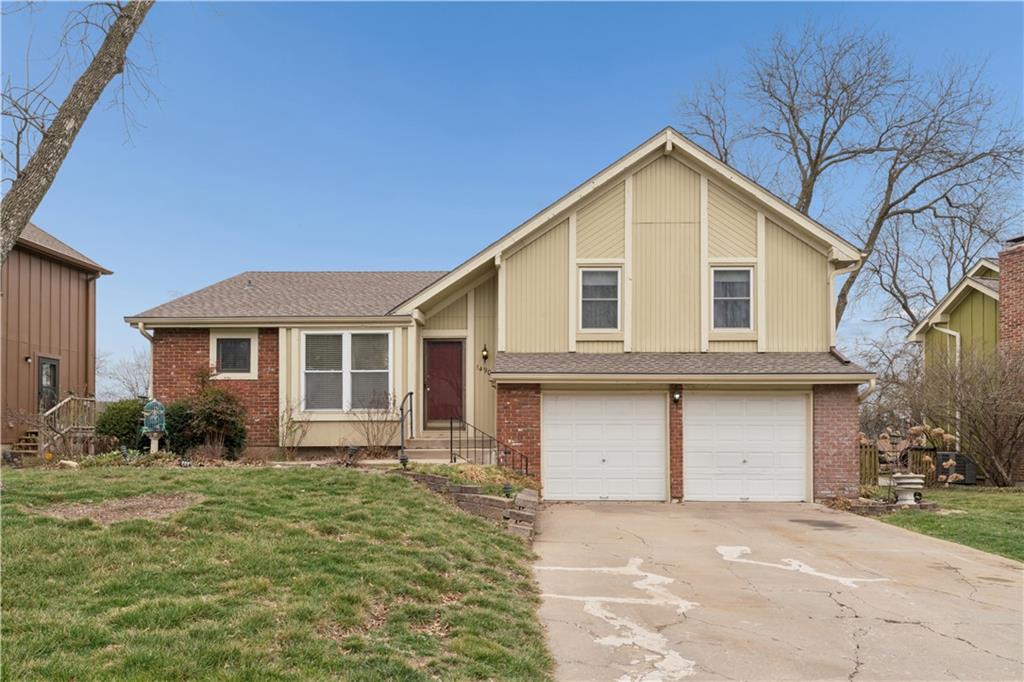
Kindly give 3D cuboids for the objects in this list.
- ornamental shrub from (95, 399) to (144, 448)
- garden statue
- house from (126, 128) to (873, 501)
[{"bbox_3d":[-8.730,1.870,15.200,1.120,1.180,1.100,0,0,0],"label":"ornamental shrub"},{"bbox_3d":[-7.470,1.800,14.250,0.500,1.200,0.460,0,0,0],"label":"garden statue"},{"bbox_3d":[-0.650,-0.580,17.800,15.500,7.550,9.600,0,0,1],"label":"house"}]

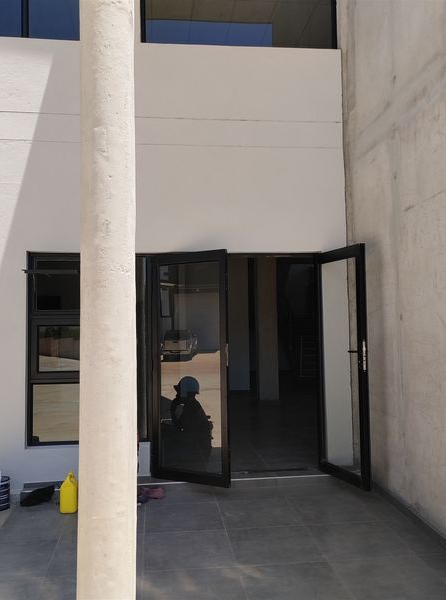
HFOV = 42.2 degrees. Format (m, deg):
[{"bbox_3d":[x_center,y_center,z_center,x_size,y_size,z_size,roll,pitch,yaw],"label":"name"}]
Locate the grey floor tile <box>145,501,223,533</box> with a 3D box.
[{"bbox_3d":[-0.308,1.715,4.558,0.600,0.010,0.600,0,0,-7],"label":"grey floor tile"}]

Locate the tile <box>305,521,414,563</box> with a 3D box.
[{"bbox_3d":[0.954,1.704,4.100,0.600,0.010,0.600,0,0,-7],"label":"tile"}]

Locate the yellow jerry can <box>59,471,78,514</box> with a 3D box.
[{"bbox_3d":[-1.256,1.562,4.732,0.125,0.310,0.165,0,0,-7],"label":"yellow jerry can"}]

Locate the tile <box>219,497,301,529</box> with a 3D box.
[{"bbox_3d":[0.288,1.711,4.627,0.600,0.010,0.600,0,0,-7],"label":"tile"}]

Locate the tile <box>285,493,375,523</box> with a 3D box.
[{"bbox_3d":[0.884,1.708,4.696,0.600,0.010,0.600,0,0,-7],"label":"tile"}]

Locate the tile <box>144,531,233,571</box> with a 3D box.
[{"bbox_3d":[-0.238,1.711,3.962,0.600,0.010,0.600,0,0,-7],"label":"tile"}]

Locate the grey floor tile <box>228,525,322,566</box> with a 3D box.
[{"bbox_3d":[0.358,1.708,4.031,0.600,0.010,0.600,0,0,-7],"label":"grey floor tile"}]

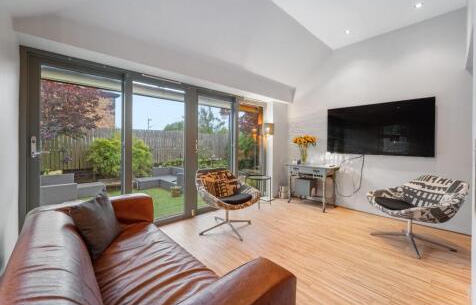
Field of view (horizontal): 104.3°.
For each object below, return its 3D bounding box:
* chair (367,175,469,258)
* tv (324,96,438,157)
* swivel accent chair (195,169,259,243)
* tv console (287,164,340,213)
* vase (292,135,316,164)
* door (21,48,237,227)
[{"bbox_3d":[2.030,0.670,2.170,0.820,0.770,0.780,0,1,-5],"label":"chair"},{"bbox_3d":[2.210,-0.375,3.040,0.060,0.830,1.440,-1,2,-43],"label":"tv"},{"bbox_3d":[-0.145,0.650,2.500,0.780,0.770,0.820,-1,2,-42],"label":"swivel accent chair"},{"bbox_3d":[1.418,0.625,3.526,0.500,0.750,0.750,-1,2,-41],"label":"tv console"},{"bbox_3d":[1.345,-0.080,3.730,0.420,0.550,0.440,-1,2,-41],"label":"vase"},{"bbox_3d":[-1.040,-0.004,2.600,2.630,2.060,0.100,-1,2,-40],"label":"door"}]

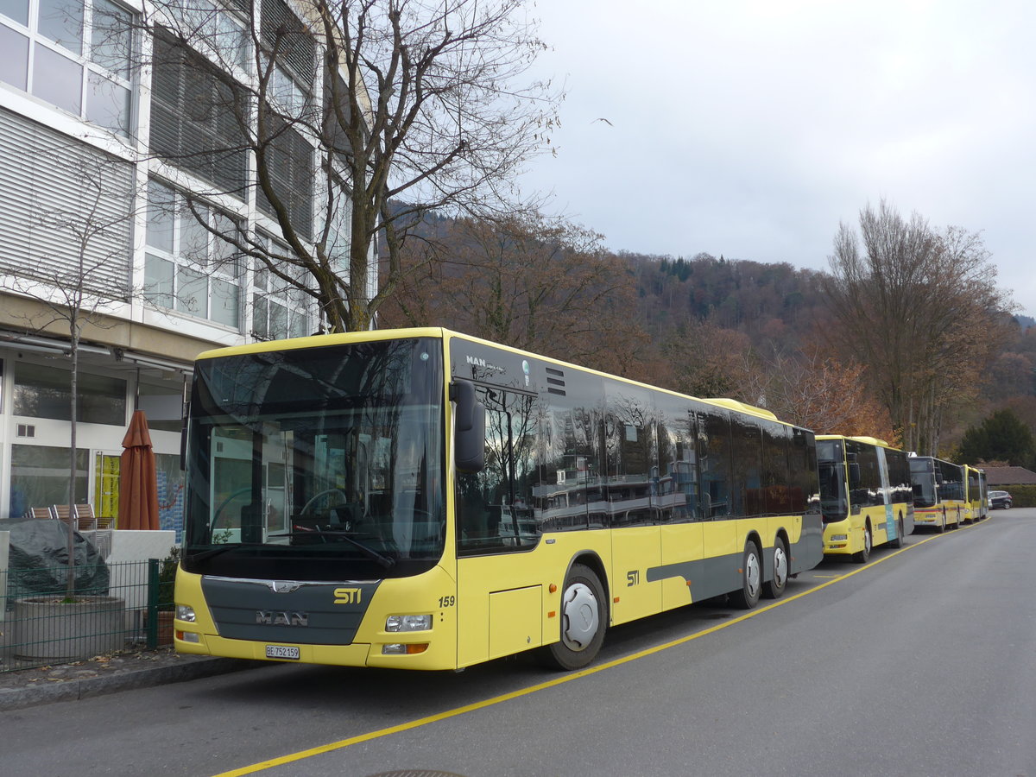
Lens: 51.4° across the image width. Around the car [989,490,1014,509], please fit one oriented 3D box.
[{"bbox_3d":[38.200,9.131,88.000,4.100,1.500,1.780,2,-7,-23],"label":"car"}]

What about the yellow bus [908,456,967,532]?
[{"bbox_3d":[15.834,4.141,42.678,2.550,2.980,11.938,-3,-7,26],"label":"yellow bus"}]

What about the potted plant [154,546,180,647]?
[{"bbox_3d":[-3.345,1.997,10.450,0.500,1.000,0.600,-3,-7,26],"label":"potted plant"}]

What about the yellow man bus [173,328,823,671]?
[{"bbox_3d":[1.327,1.443,13.852,2.580,2.980,13.675,-3,-7,26],"label":"yellow man bus"}]

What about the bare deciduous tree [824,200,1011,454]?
[{"bbox_3d":[25.942,-2.103,70.000,12.000,20.200,12.000,-3,-7,26],"label":"bare deciduous tree"}]

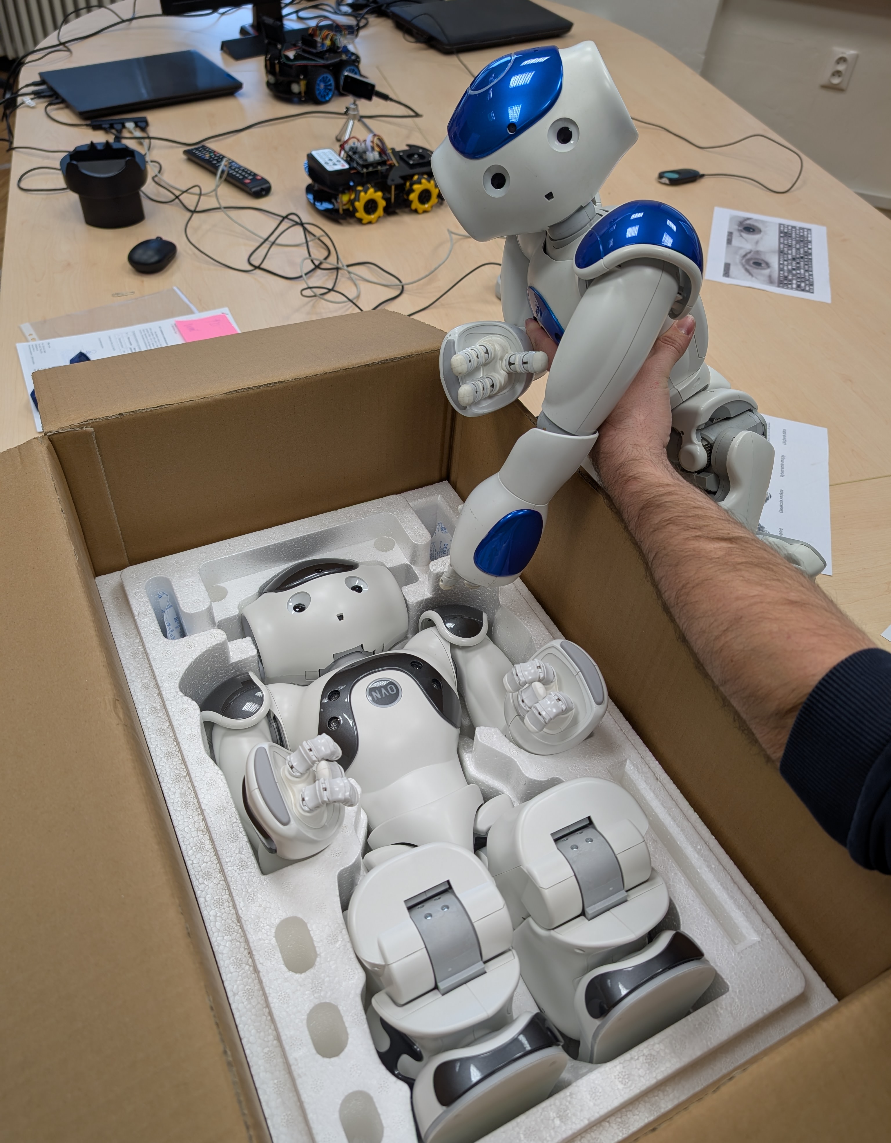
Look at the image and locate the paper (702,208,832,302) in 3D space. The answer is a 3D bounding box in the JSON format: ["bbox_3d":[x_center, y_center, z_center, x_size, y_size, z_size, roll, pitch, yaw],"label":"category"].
[{"bbox_3d":[0.587,-0.580,1.488,0.210,0.003,0.297,14,48,8],"label":"paper"}]

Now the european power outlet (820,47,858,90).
[{"bbox_3d":[1.357,-1.727,2.827,0.086,0.118,0.025,24,50,16],"label":"european power outlet"}]

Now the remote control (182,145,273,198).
[{"bbox_3d":[-0.406,-0.752,1.544,0.208,0.023,0.048,35,54,24],"label":"remote control"}]

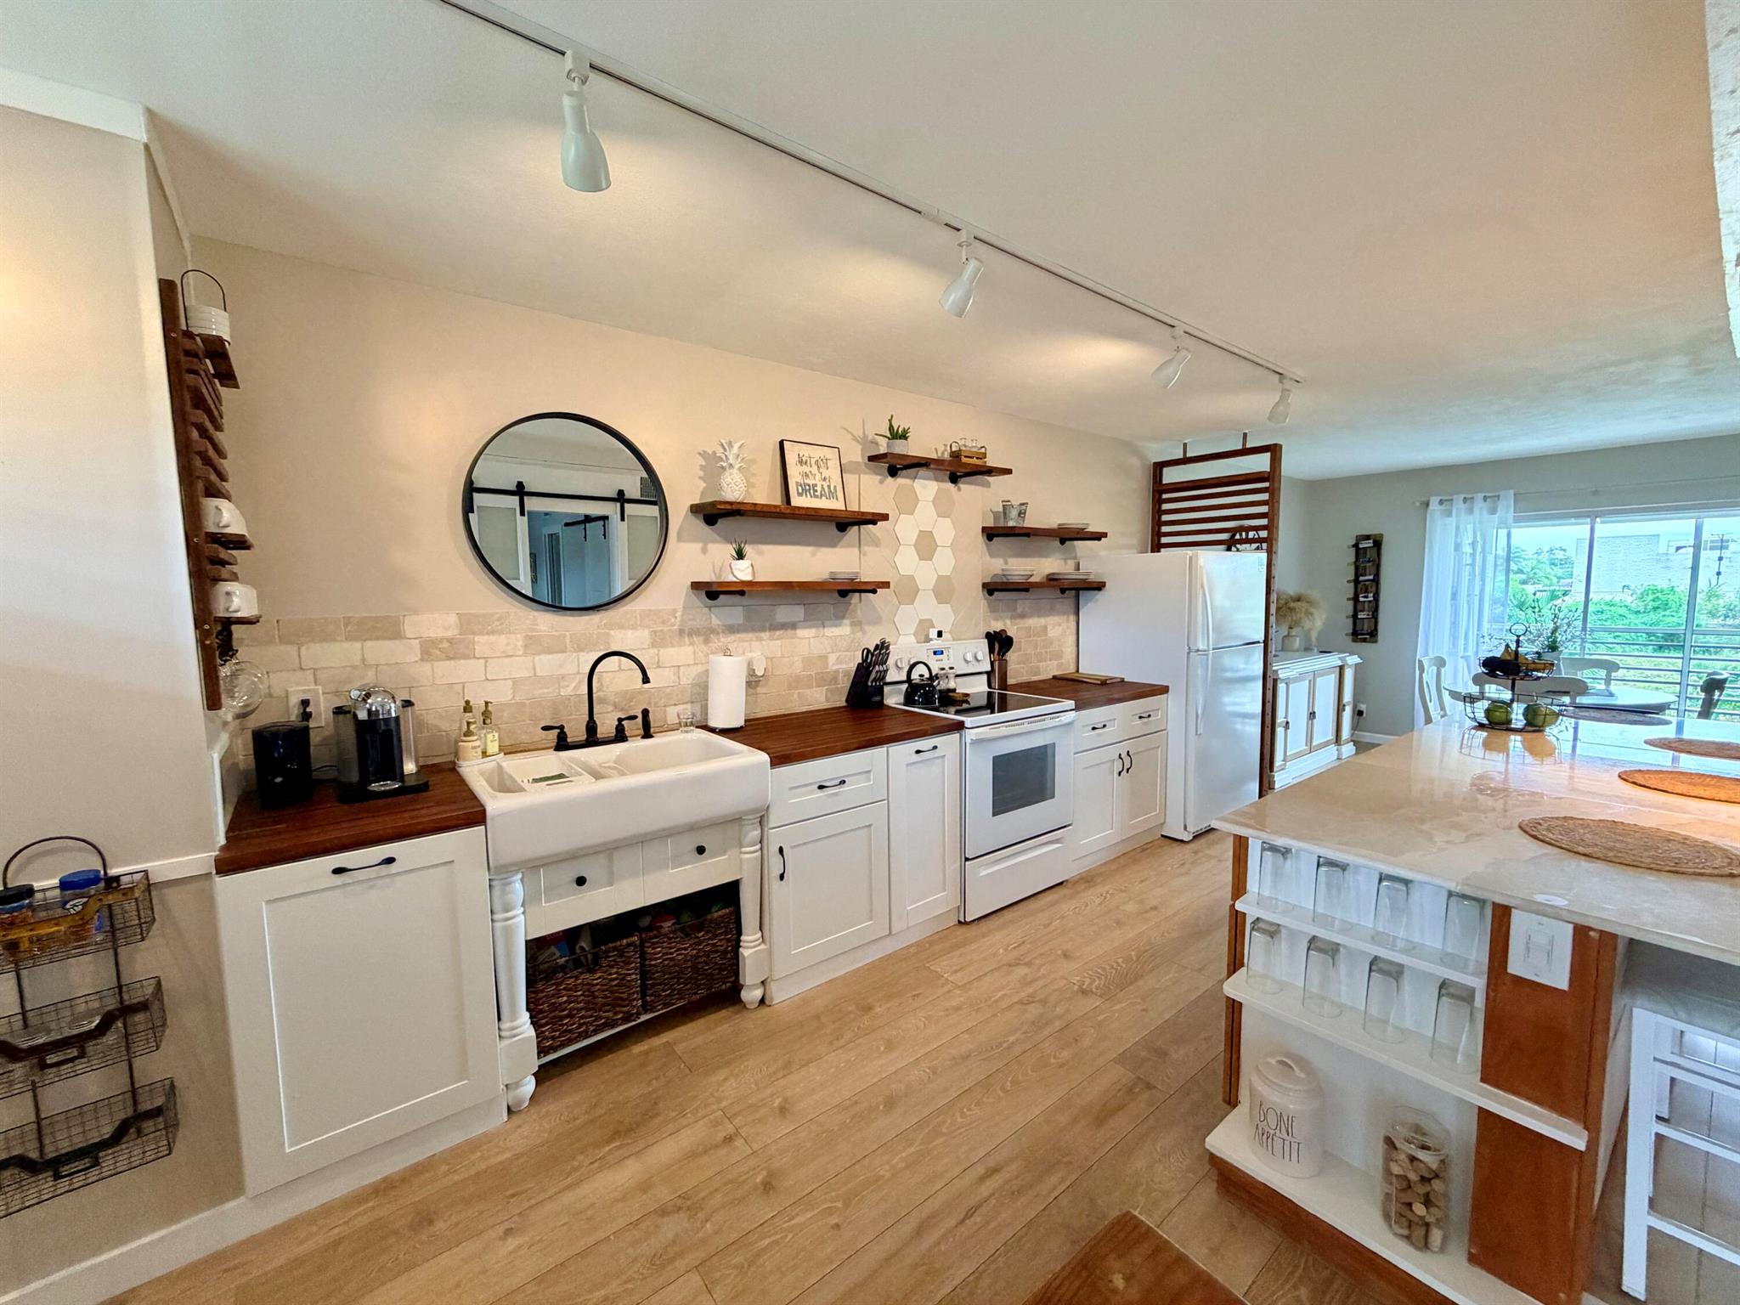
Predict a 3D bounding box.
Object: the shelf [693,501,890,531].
[{"bbox_3d":[-0.327,-0.590,3.102,0.880,0.080,0.215,-5,6,-38],"label":"shelf"}]

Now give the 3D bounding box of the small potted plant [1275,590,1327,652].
[{"bbox_3d":[3.687,-0.263,6.050,0.420,0.530,0.380,-5,7,-38],"label":"small potted plant"}]

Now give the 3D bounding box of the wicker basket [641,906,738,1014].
[{"bbox_3d":[-0.689,1.016,2.500,0.325,0.275,0.350,-4,6,-33],"label":"wicker basket"}]

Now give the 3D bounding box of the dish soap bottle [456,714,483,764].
[{"bbox_3d":[-1.349,0.289,2.367,0.068,0.150,0.066,-3,5,-21],"label":"dish soap bottle"}]

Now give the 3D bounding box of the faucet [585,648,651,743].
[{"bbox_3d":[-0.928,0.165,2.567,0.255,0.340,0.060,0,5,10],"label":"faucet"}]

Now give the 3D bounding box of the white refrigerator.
[{"bbox_3d":[1.849,0.222,4.352,0.740,1.641,0.790,-5,7,-39],"label":"white refrigerator"}]

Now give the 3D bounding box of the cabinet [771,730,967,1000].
[{"bbox_3d":[-0.174,0.764,2.983,0.937,0.850,0.661,-5,7,-39],"label":"cabinet"}]

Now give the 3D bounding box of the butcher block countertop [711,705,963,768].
[{"bbox_3d":[-0.162,0.329,3.003,0.960,0.045,0.670,-5,7,-38],"label":"butcher block countertop"}]

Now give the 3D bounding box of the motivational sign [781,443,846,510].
[{"bbox_3d":[-0.250,-0.795,3.226,0.310,0.312,0.028,-5,-3,-38],"label":"motivational sign"}]

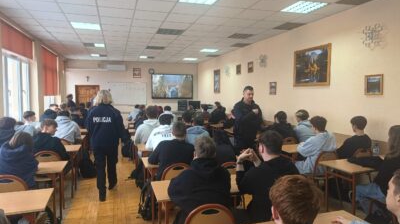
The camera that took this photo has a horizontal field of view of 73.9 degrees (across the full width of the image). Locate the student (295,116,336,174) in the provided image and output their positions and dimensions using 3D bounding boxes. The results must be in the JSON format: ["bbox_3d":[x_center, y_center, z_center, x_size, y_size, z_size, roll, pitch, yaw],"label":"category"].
[{"bbox_3d":[1.692,0.714,4.020,0.520,1.300,0.780,-2,4,-25],"label":"student"}]

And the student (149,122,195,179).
[{"bbox_3d":[-0.353,0.748,3.219,0.550,1.290,0.780,-2,4,-17],"label":"student"}]

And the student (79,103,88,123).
[{"bbox_3d":[-3.297,0.467,7.505,0.500,1.330,0.780,-1,4,-17],"label":"student"}]

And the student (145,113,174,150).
[{"bbox_3d":[-0.575,0.677,4.226,0.540,1.290,0.750,-2,4,-17],"label":"student"}]

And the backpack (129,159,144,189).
[{"bbox_3d":[-0.977,1.040,4.441,0.250,0.480,0.320,-2,4,-17],"label":"backpack"}]

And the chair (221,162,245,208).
[{"bbox_3d":[0.308,0.997,3.340,0.410,0.840,0.480,-1,4,-17],"label":"chair"}]

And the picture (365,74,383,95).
[{"bbox_3d":[2.715,-0.421,4.165,0.030,0.320,0.310,-2,5,-17],"label":"picture"}]

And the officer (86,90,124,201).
[{"bbox_3d":[-1.504,0.512,4.212,0.550,1.700,0.500,-2,5,-17],"label":"officer"}]

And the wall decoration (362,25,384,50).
[{"bbox_3d":[2.616,-1.149,4.034,0.050,0.350,0.340,-1,4,-17],"label":"wall decoration"}]

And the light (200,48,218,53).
[{"bbox_3d":[0.299,-2.135,9.177,0.600,0.070,0.600,-2,5,-17],"label":"light"}]

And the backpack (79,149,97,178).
[{"bbox_3d":[-2.119,0.992,5.077,0.270,0.500,0.340,-2,4,-17],"label":"backpack"}]

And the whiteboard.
[{"bbox_3d":[-3.349,-0.818,12.306,1.720,1.060,0.040,-2,5,-17],"label":"whiteboard"}]

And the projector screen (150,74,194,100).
[{"bbox_3d":[-1.259,-1.193,12.631,1.980,1.150,0.090,-2,4,-17],"label":"projector screen"}]

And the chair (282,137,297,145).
[{"bbox_3d":[1.552,0.873,5.048,0.410,0.840,0.480,-1,4,-17],"label":"chair"}]

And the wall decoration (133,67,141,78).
[{"bbox_3d":[-2.858,-1.766,12.110,0.340,0.440,0.030,-2,4,-17],"label":"wall decoration"}]

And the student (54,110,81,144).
[{"bbox_3d":[-2.516,0.652,5.061,0.520,1.300,0.740,-2,5,-17],"label":"student"}]

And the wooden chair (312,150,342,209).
[{"bbox_3d":[1.716,0.948,3.897,0.410,0.850,0.480,-1,4,-17],"label":"wooden chair"}]

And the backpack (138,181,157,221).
[{"bbox_3d":[-0.691,1.144,3.498,0.240,0.490,0.300,-1,4,-17],"label":"backpack"}]

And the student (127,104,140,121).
[{"bbox_3d":[-1.972,0.428,8.136,0.500,1.260,0.720,-1,5,-12],"label":"student"}]

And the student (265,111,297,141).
[{"bbox_3d":[1.437,0.622,4.927,0.560,1.270,0.750,-2,4,-22],"label":"student"}]

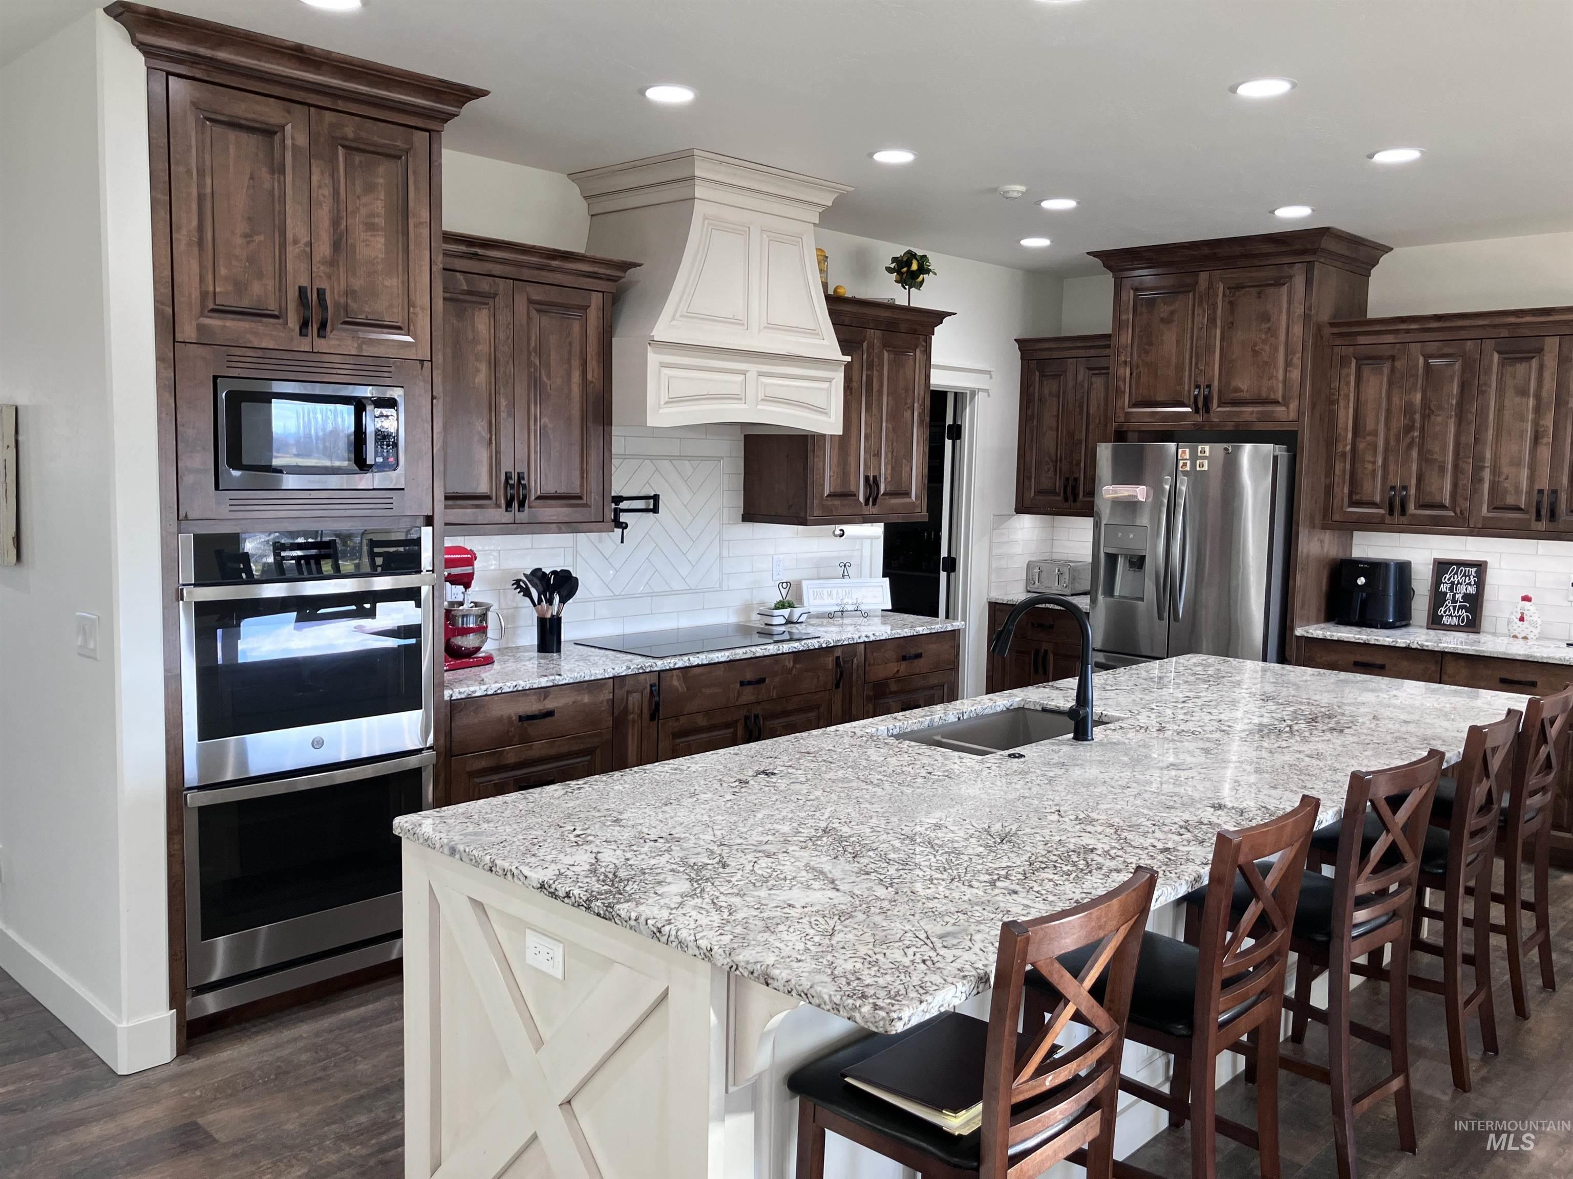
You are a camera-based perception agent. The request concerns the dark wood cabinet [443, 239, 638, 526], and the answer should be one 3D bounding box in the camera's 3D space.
[{"bbox_3d":[-1.056,-0.700,4.575,0.475,0.992,0.960,6,8,44],"label":"dark wood cabinet"}]

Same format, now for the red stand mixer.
[{"bbox_3d":[-1.177,0.059,4.566,0.262,0.422,0.372,4,6,31],"label":"red stand mixer"}]

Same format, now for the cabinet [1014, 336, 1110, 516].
[{"bbox_3d":[1.705,-0.908,7.152,0.740,0.986,0.445,6,8,44],"label":"cabinet"}]

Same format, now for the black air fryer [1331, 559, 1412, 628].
[{"bbox_3d":[2.842,0.017,6.197,0.275,0.318,0.315,6,8,44],"label":"black air fryer"}]

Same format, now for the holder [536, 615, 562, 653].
[{"bbox_3d":[-0.919,0.170,4.928,0.099,0.142,0.099,1,5,0],"label":"holder"}]

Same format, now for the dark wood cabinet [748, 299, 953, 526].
[{"bbox_3d":[0.295,-0.822,6.008,0.463,1.011,0.976,6,7,43],"label":"dark wood cabinet"}]

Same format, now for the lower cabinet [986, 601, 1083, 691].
[{"bbox_3d":[1.620,0.526,7.240,0.750,0.884,0.605,6,8,44],"label":"lower cabinet"}]

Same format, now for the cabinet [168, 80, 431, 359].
[{"bbox_3d":[-1.542,-1.038,3.789,0.563,0.688,0.760,6,7,43],"label":"cabinet"}]

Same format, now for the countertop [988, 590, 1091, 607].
[{"bbox_3d":[1.637,0.069,7.269,0.790,0.035,0.689,6,7,43],"label":"countertop"}]

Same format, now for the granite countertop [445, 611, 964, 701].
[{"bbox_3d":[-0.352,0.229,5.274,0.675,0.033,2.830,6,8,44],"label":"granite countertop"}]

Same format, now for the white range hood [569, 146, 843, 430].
[{"bbox_3d":[-0.311,-1.136,5.136,0.705,0.991,1.100,6,8,44],"label":"white range hood"}]

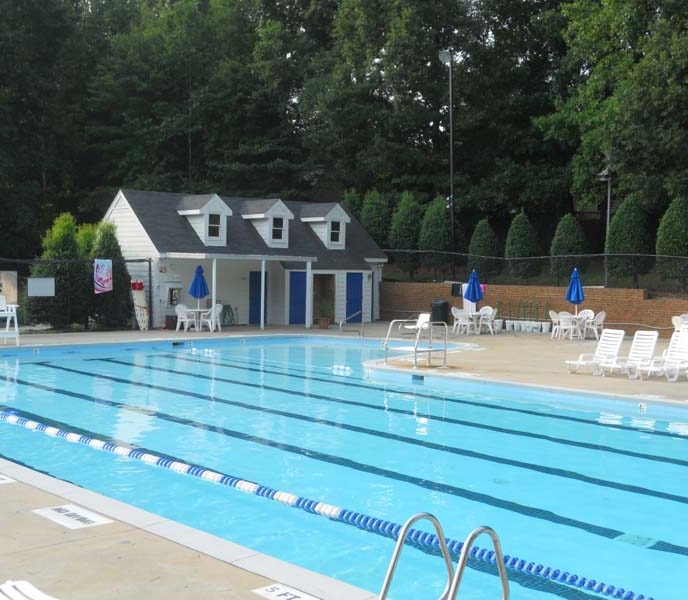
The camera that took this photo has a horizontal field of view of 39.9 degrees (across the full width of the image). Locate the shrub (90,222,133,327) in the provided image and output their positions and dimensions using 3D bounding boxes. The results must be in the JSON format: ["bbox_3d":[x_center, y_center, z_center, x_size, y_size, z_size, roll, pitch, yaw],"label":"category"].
[{"bbox_3d":[-8.147,-0.894,33.200,1.450,3.700,1.450,0,2,-43],"label":"shrub"}]

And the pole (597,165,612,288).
[{"bbox_3d":[9.056,-2.526,32.900,0.550,4.350,0.350,-1,2,-43],"label":"pole"}]

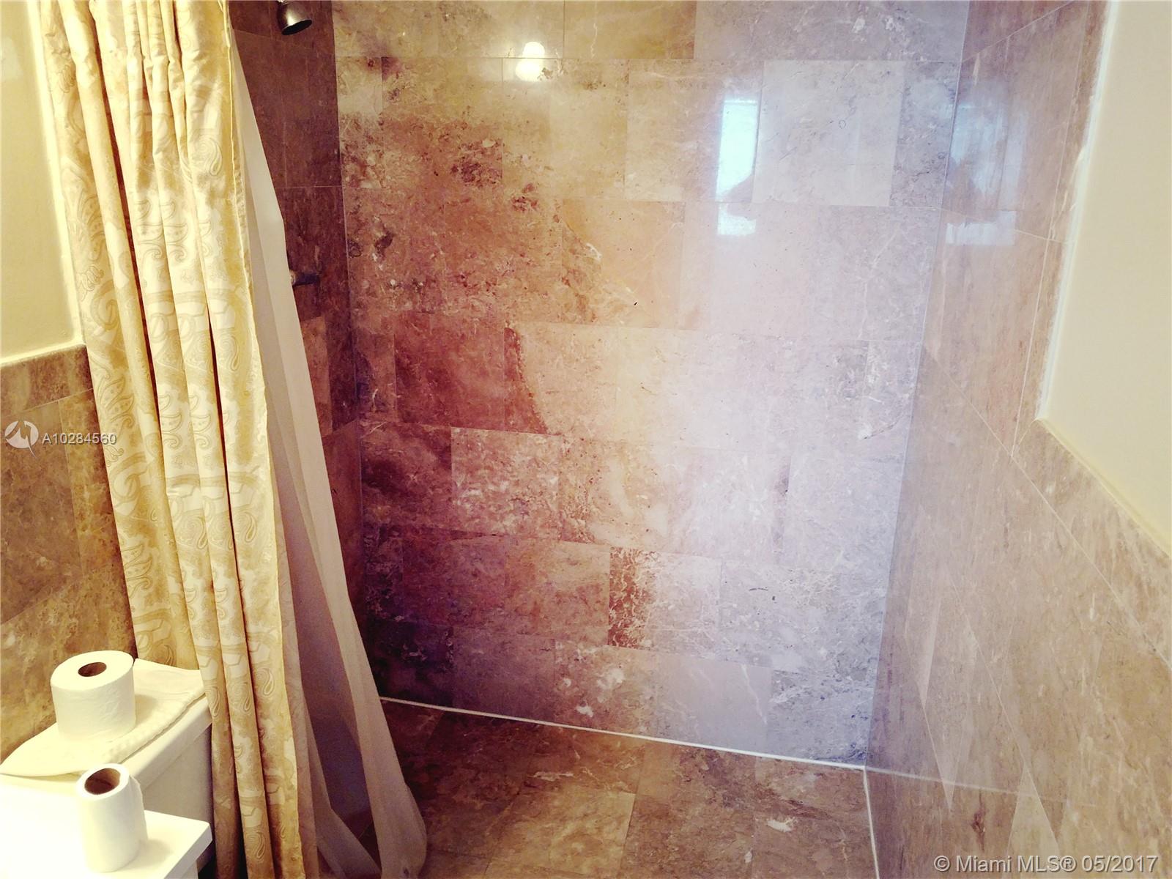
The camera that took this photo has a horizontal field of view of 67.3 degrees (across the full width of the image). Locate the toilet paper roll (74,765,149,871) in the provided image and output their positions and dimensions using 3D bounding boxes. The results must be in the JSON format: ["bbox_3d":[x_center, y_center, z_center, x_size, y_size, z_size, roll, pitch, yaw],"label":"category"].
[{"bbox_3d":[-0.531,0.425,0.985,0.067,0.099,0.063,1,18,0],"label":"toilet paper roll"}]

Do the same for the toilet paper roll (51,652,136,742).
[{"bbox_3d":[-0.796,0.415,1.431,0.114,0.096,0.114,1,18,0],"label":"toilet paper roll"}]

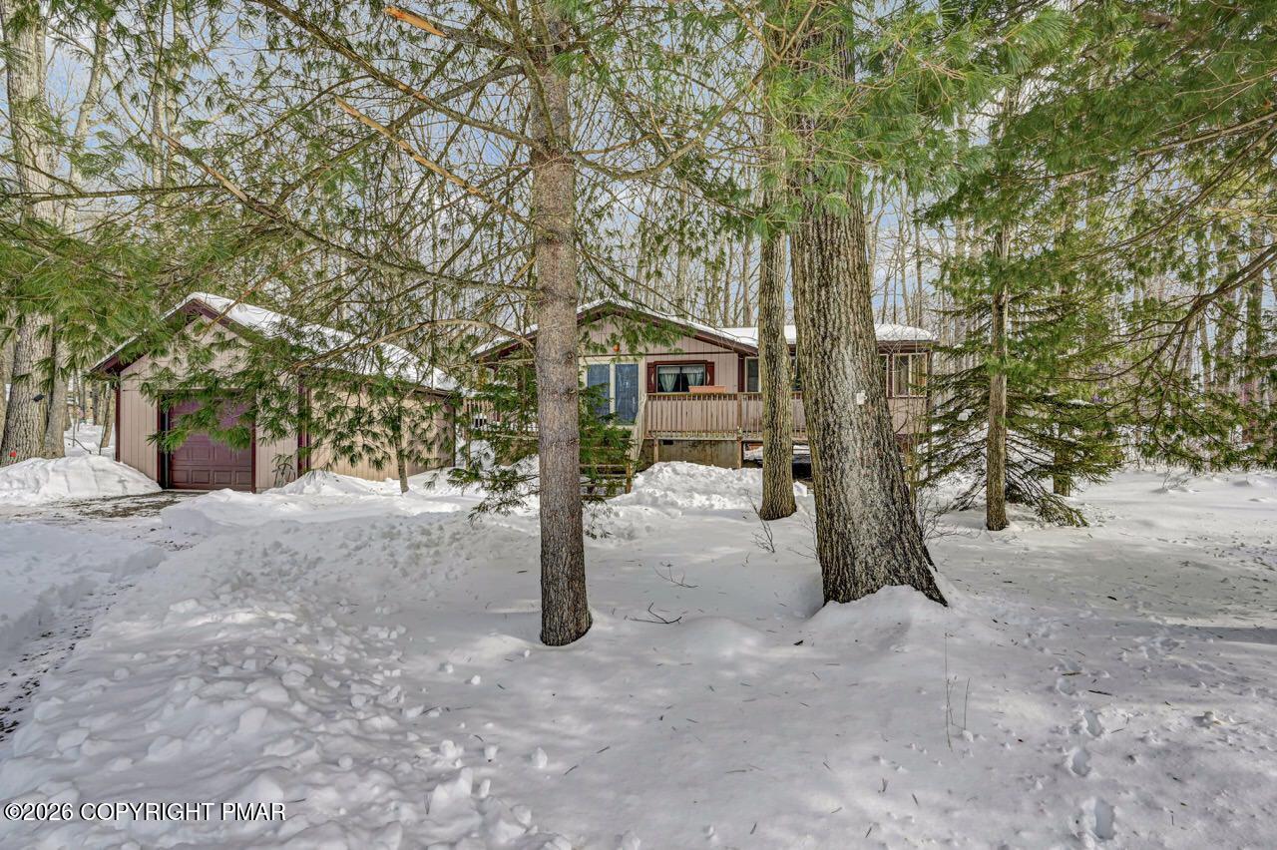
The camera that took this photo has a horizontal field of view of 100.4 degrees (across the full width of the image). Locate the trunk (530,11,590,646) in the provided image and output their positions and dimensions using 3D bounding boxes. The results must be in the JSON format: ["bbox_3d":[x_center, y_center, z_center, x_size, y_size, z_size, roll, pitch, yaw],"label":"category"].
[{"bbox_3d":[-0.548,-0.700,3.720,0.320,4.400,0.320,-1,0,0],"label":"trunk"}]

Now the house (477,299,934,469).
[{"bbox_3d":[2.064,-1.090,18.394,12.497,4.820,9.100,0,0,11],"label":"house"}]

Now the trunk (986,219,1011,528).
[{"bbox_3d":[4.910,-0.685,7.250,0.270,4.200,0.270,1,0,0],"label":"trunk"}]

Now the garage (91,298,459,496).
[{"bbox_3d":[-8.777,-0.678,14.413,5.497,4.240,6.447,0,0,11],"label":"garage"}]

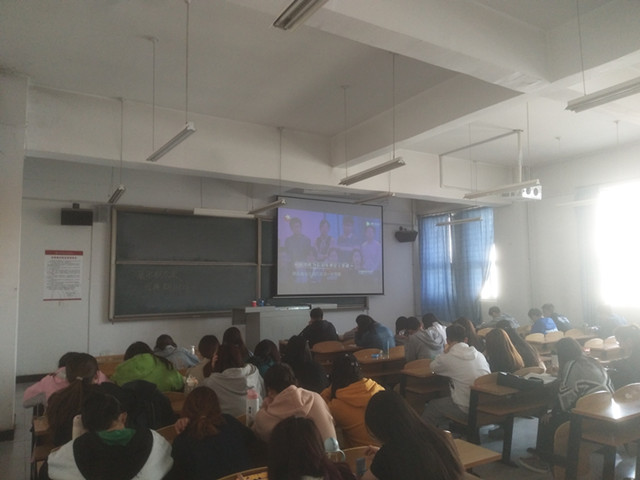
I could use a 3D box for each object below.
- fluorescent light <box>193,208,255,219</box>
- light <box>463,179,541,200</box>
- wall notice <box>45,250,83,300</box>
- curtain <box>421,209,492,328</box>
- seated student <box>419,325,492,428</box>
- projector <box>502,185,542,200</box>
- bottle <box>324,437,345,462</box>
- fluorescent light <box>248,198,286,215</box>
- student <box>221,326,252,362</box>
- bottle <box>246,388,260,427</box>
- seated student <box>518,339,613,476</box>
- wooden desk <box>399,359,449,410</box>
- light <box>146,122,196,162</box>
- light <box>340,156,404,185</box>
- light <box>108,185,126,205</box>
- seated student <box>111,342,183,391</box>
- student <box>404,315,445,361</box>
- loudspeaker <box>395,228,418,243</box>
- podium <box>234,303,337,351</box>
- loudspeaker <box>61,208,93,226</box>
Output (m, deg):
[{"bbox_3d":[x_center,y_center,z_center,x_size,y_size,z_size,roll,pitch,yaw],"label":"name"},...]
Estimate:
[{"bbox_3d":[-1.853,-0.512,9.469,1.250,0.110,0.130,2,-5,-32],"label":"fluorescent light"},{"bbox_3d":[2.538,-0.710,6.841,0.130,0.075,1.240,3,-6,-31],"label":"light"},{"bbox_3d":[-4.749,0.659,8.911,0.631,0.914,0.010,3,-6,-31],"label":"wall notice"},{"bbox_3d":[3.317,0.581,11.856,0.200,2.500,2.360,2,-5,-32],"label":"curtain"},{"bbox_3d":[1.350,1.490,4.790,0.530,1.240,0.750,3,-6,-31],"label":"seated student"},{"bbox_3d":[3.122,-0.717,7.447,0.440,0.170,0.360,2,-5,-32],"label":"projector"},{"bbox_3d":[0.061,1.057,2.284,0.075,0.230,0.075,2,-5,-32],"label":"bottle"},{"bbox_3d":[-0.914,-0.550,8.156,0.130,0.075,1.240,3,-6,-31],"label":"fluorescent light"},{"bbox_3d":[-0.985,1.613,5.504,0.480,1.200,0.750,2,-5,-32],"label":"student"},{"bbox_3d":[-0.429,1.100,3.109,0.080,0.275,0.080,2,-5,-32],"label":"bottle"},{"bbox_3d":[2.123,1.460,4.230,0.520,1.180,0.780,3,-6,-31],"label":"seated student"},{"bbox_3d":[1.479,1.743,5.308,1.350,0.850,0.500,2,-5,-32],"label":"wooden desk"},{"bbox_3d":[-1.399,-0.882,4.480,0.130,0.075,1.240,3,-6,-31],"label":"light"},{"bbox_3d":[0.595,-0.791,5.718,0.130,0.075,1.240,3,-6,-31],"label":"light"},{"bbox_3d":[-2.814,-0.613,6.644,0.120,0.075,1.250,2,-5,-32],"label":"light"},{"bbox_3d":[-1.482,1.487,4.123,0.560,1.220,0.750,2,-5,-32],"label":"seated student"},{"bbox_3d":[1.200,1.590,5.773,0.520,1.240,0.750,2,-5,-32],"label":"student"},{"bbox_3d":[2.353,-0.108,13.001,0.520,0.300,0.300,0,3,-7],"label":"loudspeaker"},{"bbox_3d":[-0.664,1.848,9.522,2.058,1.100,0.750,3,-6,-31],"label":"podium"},{"bbox_3d":[-4.381,-0.399,8.662,0.500,0.300,0.270,2,-5,-32],"label":"loudspeaker"}]

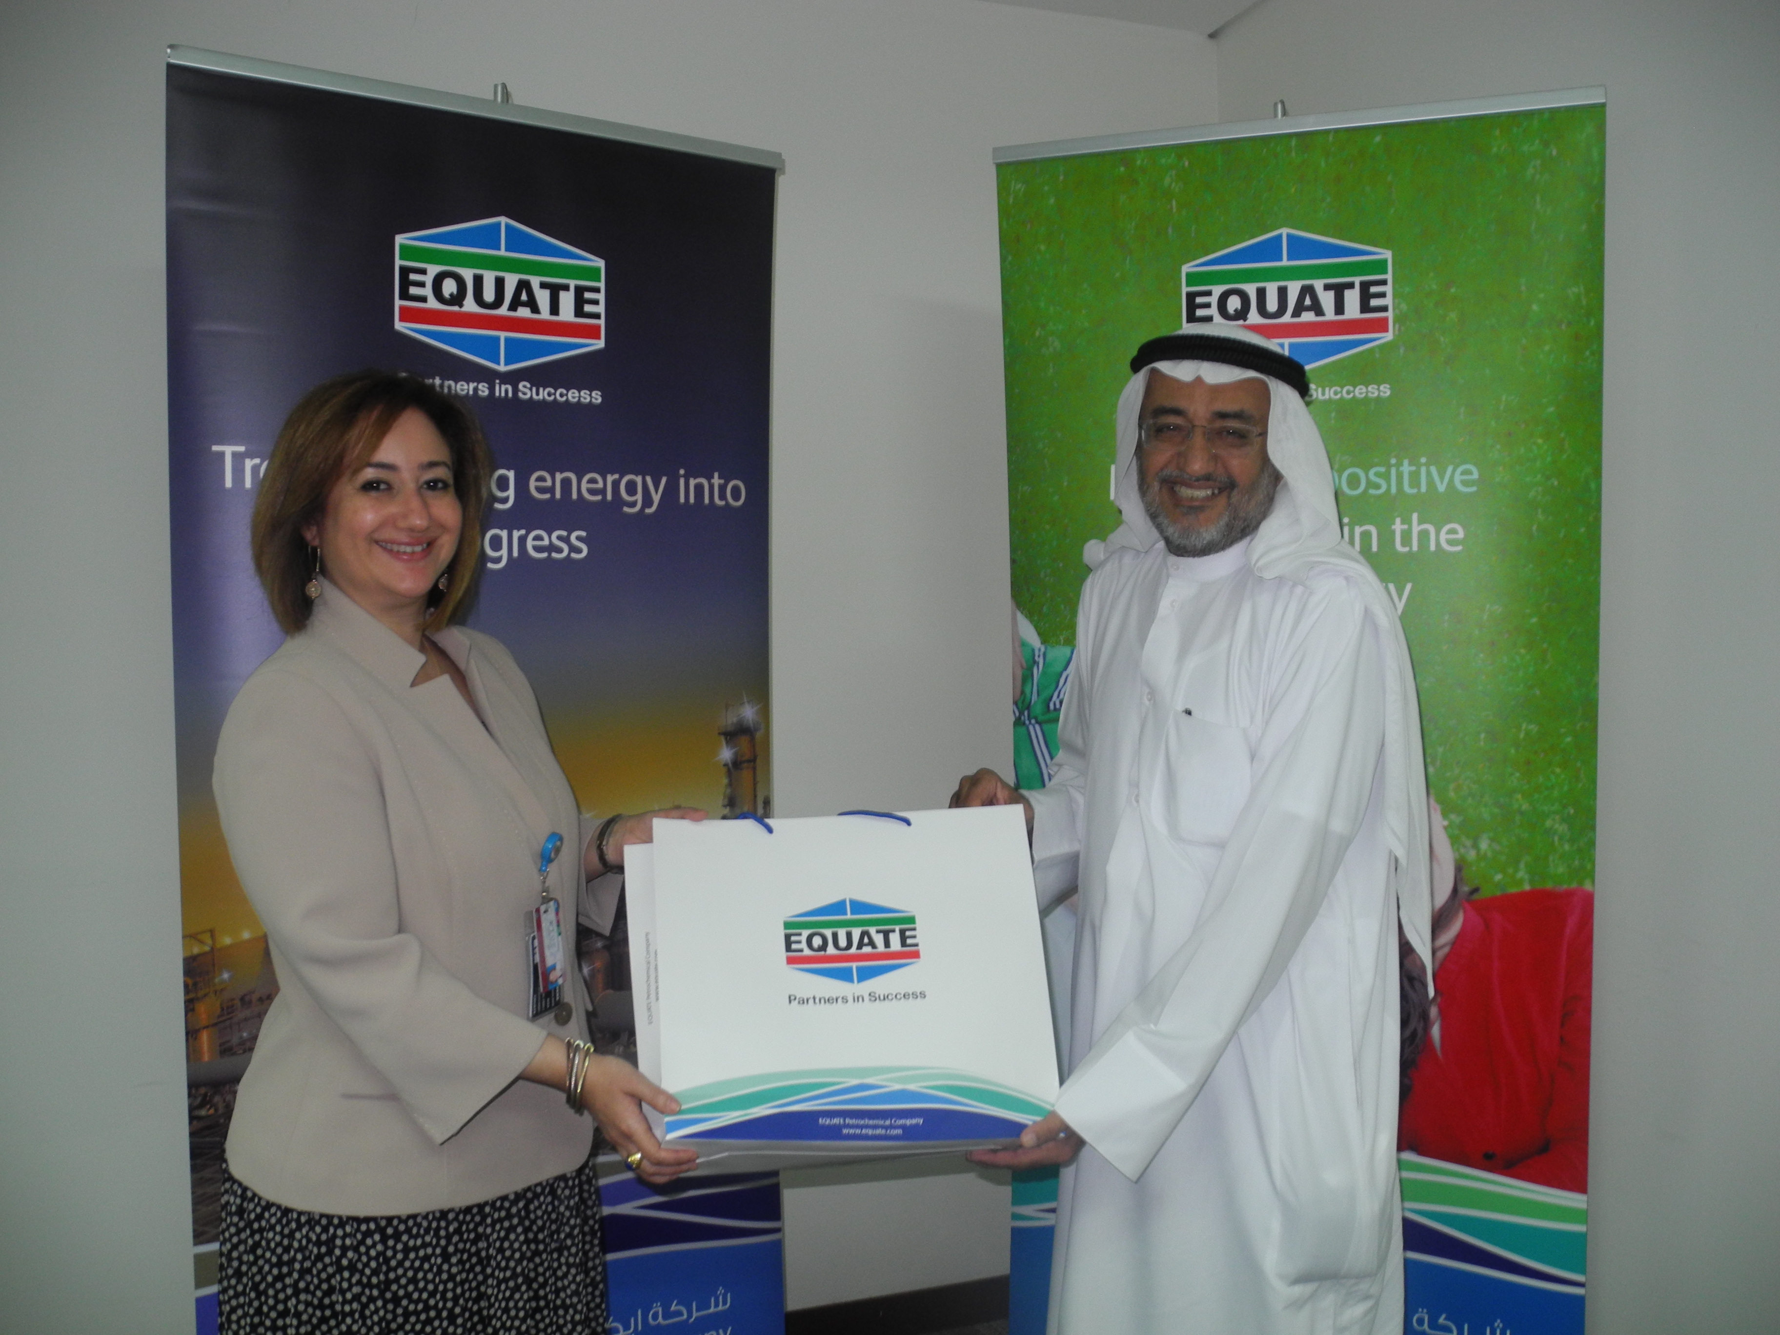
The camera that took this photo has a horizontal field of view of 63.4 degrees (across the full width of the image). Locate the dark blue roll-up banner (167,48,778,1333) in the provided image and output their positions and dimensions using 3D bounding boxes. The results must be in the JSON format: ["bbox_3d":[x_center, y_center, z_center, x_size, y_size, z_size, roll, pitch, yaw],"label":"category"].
[{"bbox_3d":[-0.547,0.266,2.087,0.860,2.120,0.150,-2,3,-31],"label":"dark blue roll-up banner"}]

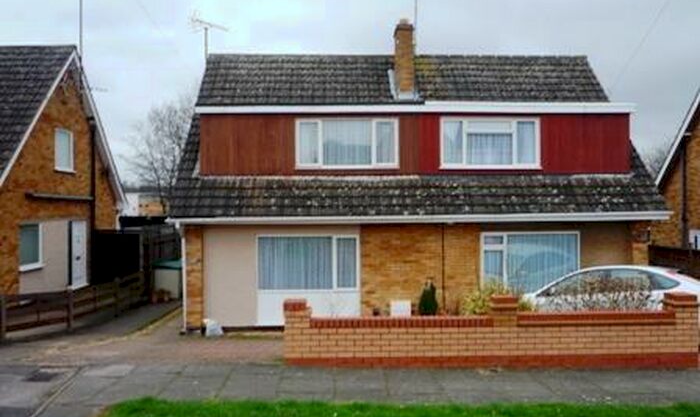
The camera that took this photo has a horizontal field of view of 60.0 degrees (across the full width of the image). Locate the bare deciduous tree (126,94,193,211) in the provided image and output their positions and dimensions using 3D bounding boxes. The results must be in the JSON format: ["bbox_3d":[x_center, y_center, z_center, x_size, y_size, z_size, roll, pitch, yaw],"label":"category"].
[{"bbox_3d":[-8.867,-1.386,29.000,4.800,8.600,4.800,-1,0,-2],"label":"bare deciduous tree"}]

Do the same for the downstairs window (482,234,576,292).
[{"bbox_3d":[4.045,1.244,13.597,2.180,1.370,0.100,-1,0,-2],"label":"downstairs window"}]

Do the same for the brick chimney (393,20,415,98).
[{"bbox_3d":[1.464,-4.030,16.300,0.420,2.050,0.900,-1,0,-2],"label":"brick chimney"}]

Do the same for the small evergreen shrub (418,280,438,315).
[{"bbox_3d":[1.566,1.915,12.100,0.400,1.000,0.400,-1,0,-2],"label":"small evergreen shrub"}]

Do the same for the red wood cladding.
[{"bbox_3d":[1.562,-1.470,13.938,9.900,1.430,0.100,-1,0,-2],"label":"red wood cladding"}]

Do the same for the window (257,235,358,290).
[{"bbox_3d":[-0.937,1.191,13.379,2.270,1.240,0.100,-1,0,-2],"label":"window"}]

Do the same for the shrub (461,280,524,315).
[{"bbox_3d":[2.197,1.575,9.100,1.100,1.150,0.900,-1,0,-2],"label":"shrub"}]

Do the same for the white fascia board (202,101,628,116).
[{"bbox_3d":[1.557,-2.273,13.788,10.050,0.240,0.080,-1,0,-2],"label":"white fascia board"}]

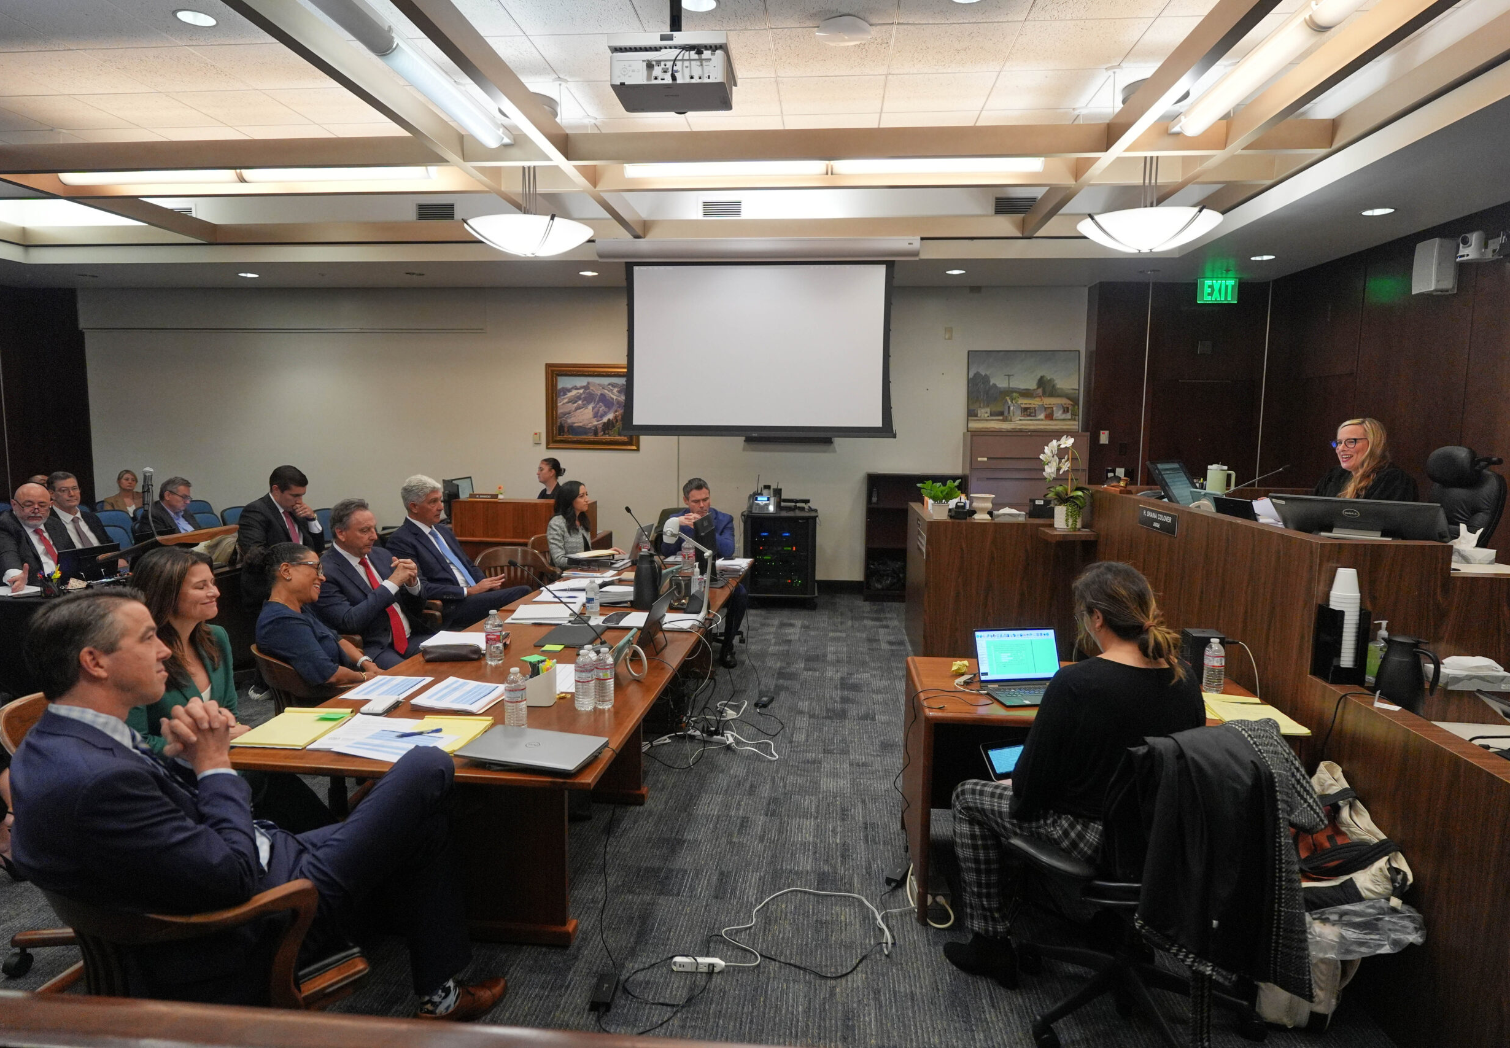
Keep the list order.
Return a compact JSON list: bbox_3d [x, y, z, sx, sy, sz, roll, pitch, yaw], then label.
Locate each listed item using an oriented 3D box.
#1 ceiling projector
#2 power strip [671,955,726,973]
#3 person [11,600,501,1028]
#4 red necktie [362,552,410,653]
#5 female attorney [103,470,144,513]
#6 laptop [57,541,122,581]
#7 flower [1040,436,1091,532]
[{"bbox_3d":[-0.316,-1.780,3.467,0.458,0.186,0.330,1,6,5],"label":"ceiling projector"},{"bbox_3d":[-0.179,1.383,2.763,0.172,0.037,0.036,1,6,5],"label":"power strip"},{"bbox_3d":[-1.090,0.787,2.115,1.060,1.320,0.600,-5,8,-38],"label":"person"},{"bbox_3d":[-1.601,0.356,3.794,0.060,0.460,0.090,-20,4,7],"label":"red necktie"},{"bbox_3d":[-6.123,0.079,8.755,0.750,1.220,0.500,3,6,22],"label":"female attorney"},{"bbox_3d":[-3.944,0.233,5.137,0.290,0.220,0.360,4,7,30],"label":"laptop"},{"bbox_3d":[1.778,-0.229,4.989,0.290,0.560,0.250,1,6,5],"label":"flower"}]

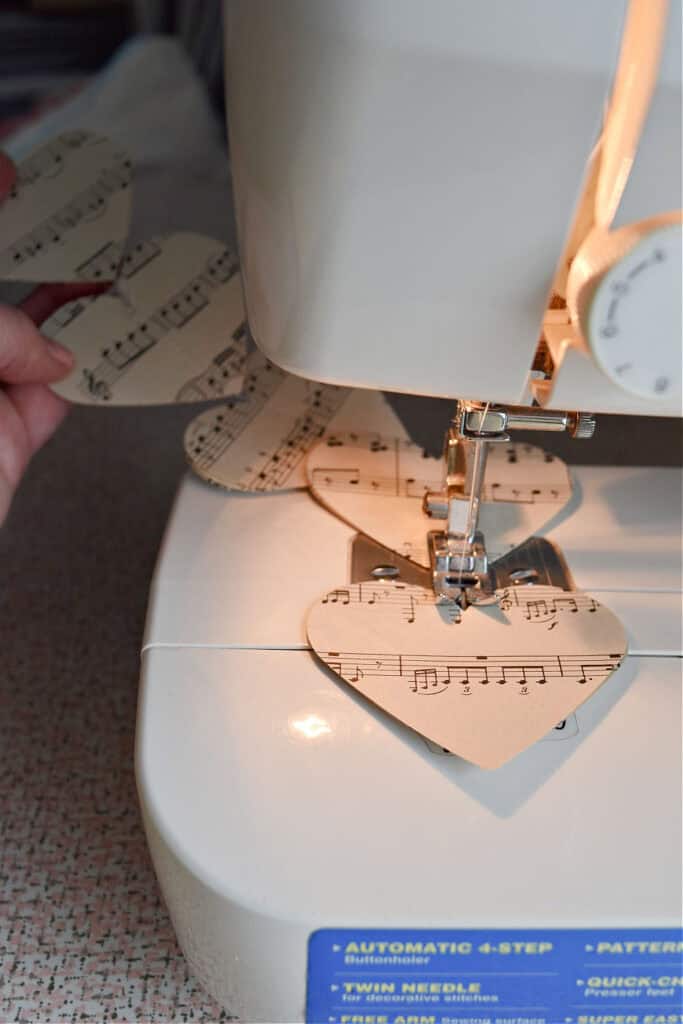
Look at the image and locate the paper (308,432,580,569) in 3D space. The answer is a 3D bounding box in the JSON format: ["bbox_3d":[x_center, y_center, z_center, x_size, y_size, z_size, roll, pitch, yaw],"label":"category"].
[{"bbox_3d":[0.027,-0.002,0.294,0.072,0.004,0.065,1,37,-3],"label":"paper"}]

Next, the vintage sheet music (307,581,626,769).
[{"bbox_3d":[0.028,0.033,0.244,0.072,0.004,0.065,1,29,0],"label":"vintage sheet music"}]

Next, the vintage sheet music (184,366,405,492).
[{"bbox_3d":[-0.005,-0.023,0.320,0.065,0.004,0.072,24,44,17],"label":"vintage sheet music"}]

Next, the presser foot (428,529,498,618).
[{"bbox_3d":[0.028,0.013,0.267,0.015,0.009,0.026,1,36,0],"label":"presser foot"}]

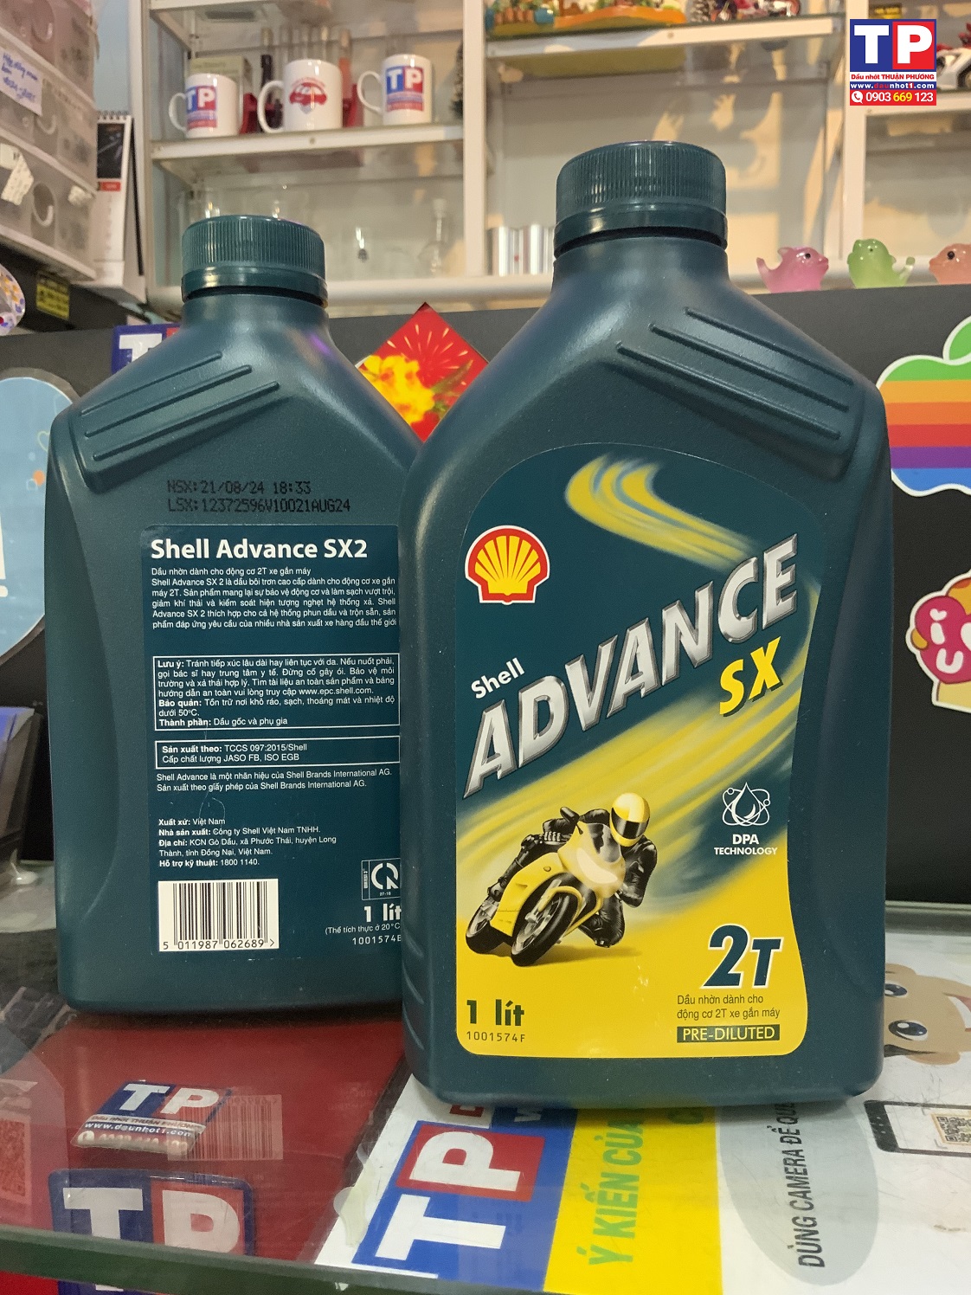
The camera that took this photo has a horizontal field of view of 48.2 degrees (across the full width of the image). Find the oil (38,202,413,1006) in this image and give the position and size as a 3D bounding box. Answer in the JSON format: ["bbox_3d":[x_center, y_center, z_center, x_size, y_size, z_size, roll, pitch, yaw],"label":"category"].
[{"bbox_3d":[-0.066,-0.009,0.315,0.112,0.216,0.065,0,6,-3],"label":"oil"}]

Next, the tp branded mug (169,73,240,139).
[{"bbox_3d":[-0.450,-0.849,1.726,0.115,0.096,0.080,2,6,19],"label":"tp branded mug"}]

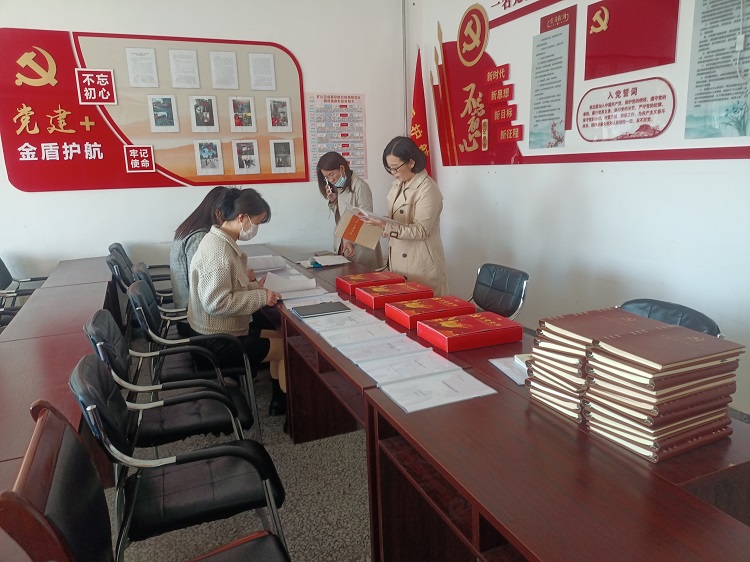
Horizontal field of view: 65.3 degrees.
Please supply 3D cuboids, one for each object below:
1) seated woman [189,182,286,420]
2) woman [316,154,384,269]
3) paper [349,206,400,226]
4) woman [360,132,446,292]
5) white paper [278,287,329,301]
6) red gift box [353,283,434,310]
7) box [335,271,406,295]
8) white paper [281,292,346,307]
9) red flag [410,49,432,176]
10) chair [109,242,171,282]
[{"bbox_3d":[-0.728,0.192,3.106,0.550,1.294,0.460,-7,12,-22],"label":"seated woman"},{"bbox_3d":[-0.189,-0.225,4.541,0.440,1.499,0.440,-10,14,-35],"label":"woman"},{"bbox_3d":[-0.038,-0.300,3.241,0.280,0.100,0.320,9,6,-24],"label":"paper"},{"bbox_3d":[0.188,-0.087,3.614,0.470,1.578,0.450,-9,13,-31],"label":"woman"},{"bbox_3d":[-0.393,0.064,3.215,0.295,0.010,0.215,-7,12,-22],"label":"white paper"},{"bbox_3d":[0.103,0.072,2.965,0.330,0.058,0.240,-7,12,-22],"label":"red gift box"},{"bbox_3d":[-0.020,0.012,3.287,0.330,0.058,0.240,-7,12,-22],"label":"box"},{"bbox_3d":[-0.311,0.100,3.022,0.300,0.010,0.215,-7,12,-22],"label":"white paper"},{"bbox_3d":[0.465,-1.475,5.621,0.300,1.392,0.170,1,12,14],"label":"red flag"},{"bbox_3d":[-1.754,0.124,4.678,0.570,0.900,0.530,-7,12,-22],"label":"chair"}]

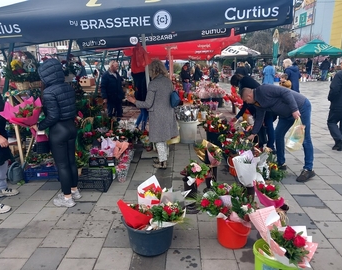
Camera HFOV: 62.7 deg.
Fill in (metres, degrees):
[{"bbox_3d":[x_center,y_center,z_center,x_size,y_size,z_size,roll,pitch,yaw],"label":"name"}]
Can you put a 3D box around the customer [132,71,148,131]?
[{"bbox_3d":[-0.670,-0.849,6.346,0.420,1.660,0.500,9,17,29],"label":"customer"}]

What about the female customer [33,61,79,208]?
[{"bbox_3d":[-1.280,-0.004,3.187,0.460,1.660,0.490,12,19,38],"label":"female customer"}]

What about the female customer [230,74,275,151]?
[{"bbox_3d":[1.447,-0.348,4.999,0.880,1.410,0.520,-1,15,-3],"label":"female customer"}]

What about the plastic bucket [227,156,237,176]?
[{"bbox_3d":[1.005,0.458,4.191,0.320,0.260,0.320,0,15,0],"label":"plastic bucket"}]

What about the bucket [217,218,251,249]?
[{"bbox_3d":[0.591,0.863,2.651,0.315,0.280,0.315,0,15,0],"label":"bucket"}]

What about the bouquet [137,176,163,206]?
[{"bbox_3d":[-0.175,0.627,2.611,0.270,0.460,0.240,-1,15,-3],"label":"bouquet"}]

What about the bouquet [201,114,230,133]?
[{"bbox_3d":[0.863,-0.210,5.429,0.500,0.330,0.420,0,15,0],"label":"bouquet"}]

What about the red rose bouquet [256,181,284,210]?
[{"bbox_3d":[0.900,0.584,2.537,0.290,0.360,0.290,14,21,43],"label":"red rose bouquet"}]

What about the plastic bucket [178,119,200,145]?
[{"bbox_3d":[0.362,-0.068,5.880,0.430,0.420,0.430,0,15,0],"label":"plastic bucket"}]

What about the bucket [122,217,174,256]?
[{"bbox_3d":[-0.208,0.874,2.565,0.465,0.287,0.465,0,15,0],"label":"bucket"}]

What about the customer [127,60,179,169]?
[{"bbox_3d":[-0.274,-0.336,4.495,0.680,1.660,0.540,9,17,30],"label":"customer"}]

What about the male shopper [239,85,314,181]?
[{"bbox_3d":[1.567,-0.061,4.072,1.150,1.320,0.620,-3,15,-10],"label":"male shopper"}]

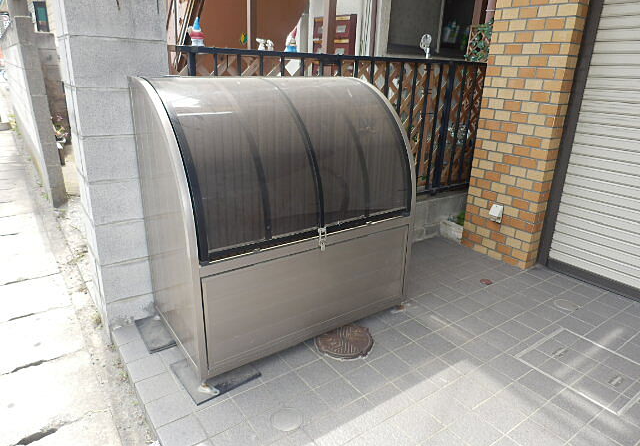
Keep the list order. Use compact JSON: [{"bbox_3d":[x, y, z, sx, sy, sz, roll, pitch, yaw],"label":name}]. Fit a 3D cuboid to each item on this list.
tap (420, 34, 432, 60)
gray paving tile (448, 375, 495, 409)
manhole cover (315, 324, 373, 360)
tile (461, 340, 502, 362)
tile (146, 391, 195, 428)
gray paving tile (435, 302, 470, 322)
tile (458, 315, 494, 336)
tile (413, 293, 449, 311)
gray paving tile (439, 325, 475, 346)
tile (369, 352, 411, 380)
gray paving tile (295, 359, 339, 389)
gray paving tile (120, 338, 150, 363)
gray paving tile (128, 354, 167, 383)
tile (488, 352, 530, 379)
[{"bbox_3d":[0.731,-1.214,3.044,0.065,0.170,0.070,-3,19,-11],"label":"tap"},{"bbox_3d":[0.616,0.710,1.854,0.145,0.015,0.145,-13,24,-33],"label":"gray paving tile"},{"bbox_3d":[0.124,0.593,2.185,0.288,0.030,0.288,0,19,0],"label":"manhole cover"},{"bbox_3d":[0.774,0.613,2.125,0.146,0.016,0.146,-13,23,-33],"label":"tile"},{"bbox_3d":[-0.591,0.732,1.735,0.136,0.015,0.145,-13,24,-33],"label":"tile"},{"bbox_3d":[0.725,0.502,2.440,0.146,0.016,0.146,-13,23,-33],"label":"gray paving tile"},{"bbox_3d":[0.809,0.543,2.331,0.145,0.015,0.145,-13,24,-33],"label":"tile"},{"bbox_3d":[0.642,0.461,2.554,0.146,0.016,0.146,-13,23,-33],"label":"tile"},{"bbox_3d":[0.685,0.570,2.239,0.147,0.012,0.147,-12,24,-34],"label":"gray paving tile"},{"bbox_3d":[0.323,0.653,1.999,0.146,0.016,0.146,-13,23,-33],"label":"tile"},{"bbox_3d":[-0.012,0.666,1.952,0.147,0.020,0.147,-12,23,-33],"label":"gray paving tile"},{"bbox_3d":[-0.848,0.607,2.084,0.147,0.020,0.147,-12,23,-33],"label":"gray paving tile"},{"bbox_3d":[-0.765,0.647,1.964,0.136,0.015,0.145,-13,24,-33],"label":"gray paving tile"},{"bbox_3d":[0.860,0.655,2.019,0.145,0.015,0.145,-13,24,-33],"label":"tile"}]

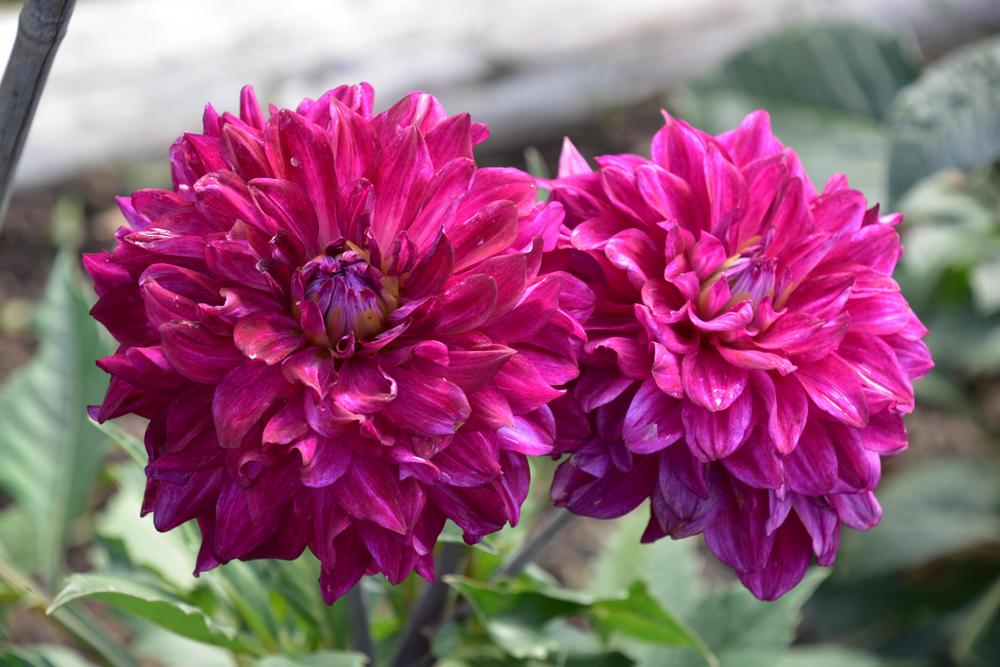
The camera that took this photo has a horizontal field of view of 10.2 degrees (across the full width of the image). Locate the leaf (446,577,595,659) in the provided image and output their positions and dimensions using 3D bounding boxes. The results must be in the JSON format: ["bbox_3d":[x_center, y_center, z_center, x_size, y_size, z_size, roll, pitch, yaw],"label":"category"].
[{"bbox_3d":[0.005,0.085,1.670,0.045,0.021,0.030,-14,22,-38],"label":"leaf"}]

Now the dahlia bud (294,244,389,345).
[{"bbox_3d":[-0.045,-0.010,1.600,0.025,0.025,0.025,-2,56,2],"label":"dahlia bud"}]

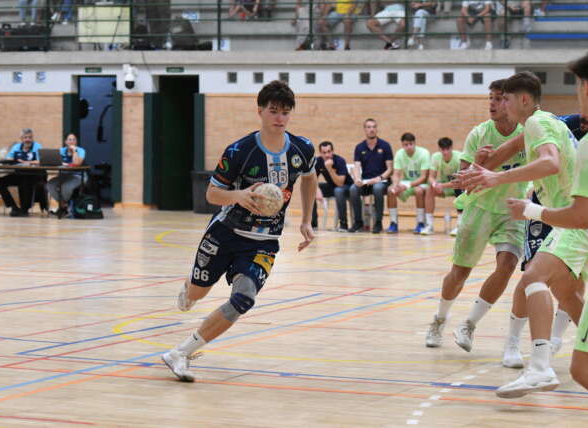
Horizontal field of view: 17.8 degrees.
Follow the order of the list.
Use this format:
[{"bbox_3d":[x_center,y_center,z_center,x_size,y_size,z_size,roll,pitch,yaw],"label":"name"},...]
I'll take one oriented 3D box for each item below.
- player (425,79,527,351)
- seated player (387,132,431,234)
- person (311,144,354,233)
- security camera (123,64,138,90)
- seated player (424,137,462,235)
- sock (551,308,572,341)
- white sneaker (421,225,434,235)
[{"bbox_3d":[1.243,-0.007,12.008,0.680,1.740,0.560,2,3,20],"label":"player"},{"bbox_3d":[1.513,-0.403,24.368,0.530,1.330,0.800,1,3,16],"label":"seated player"},{"bbox_3d":[0.524,-0.360,24.470,0.540,1.210,0.780,2,3,22],"label":"person"},{"bbox_3d":[-2.593,-2.165,29.700,0.200,0.390,0.260,2,3,23],"label":"security camera"},{"bbox_3d":[1.948,-0.368,24.269,0.520,1.280,0.800,2,3,16],"label":"seated player"},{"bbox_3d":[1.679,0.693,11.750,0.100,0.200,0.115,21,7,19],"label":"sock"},{"bbox_3d":[1.725,0.219,24.097,0.115,0.120,0.290,2,3,18],"label":"white sneaker"}]

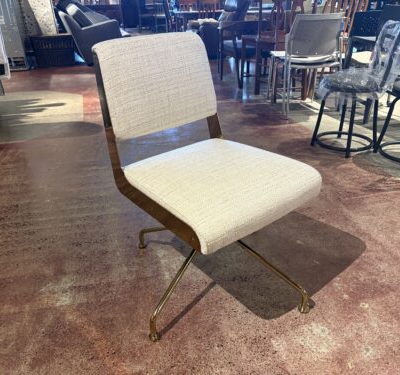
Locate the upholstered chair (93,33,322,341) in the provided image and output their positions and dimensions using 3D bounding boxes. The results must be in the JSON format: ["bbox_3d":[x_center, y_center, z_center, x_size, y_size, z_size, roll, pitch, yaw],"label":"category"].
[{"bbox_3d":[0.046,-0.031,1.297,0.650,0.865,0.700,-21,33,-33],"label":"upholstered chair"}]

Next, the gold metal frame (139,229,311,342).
[{"bbox_3d":[0.051,0.206,1.421,0.570,0.330,0.570,-7,28,-10],"label":"gold metal frame"}]

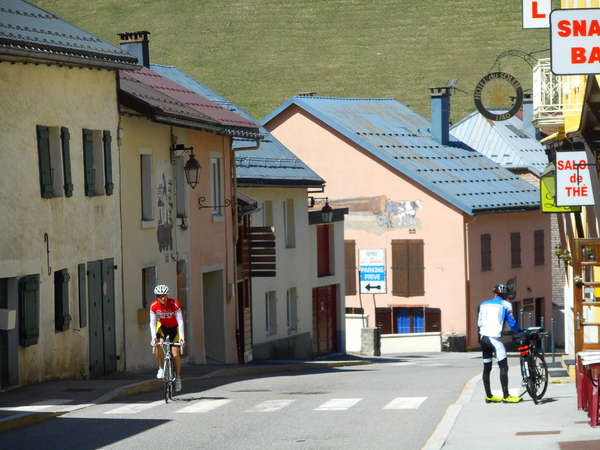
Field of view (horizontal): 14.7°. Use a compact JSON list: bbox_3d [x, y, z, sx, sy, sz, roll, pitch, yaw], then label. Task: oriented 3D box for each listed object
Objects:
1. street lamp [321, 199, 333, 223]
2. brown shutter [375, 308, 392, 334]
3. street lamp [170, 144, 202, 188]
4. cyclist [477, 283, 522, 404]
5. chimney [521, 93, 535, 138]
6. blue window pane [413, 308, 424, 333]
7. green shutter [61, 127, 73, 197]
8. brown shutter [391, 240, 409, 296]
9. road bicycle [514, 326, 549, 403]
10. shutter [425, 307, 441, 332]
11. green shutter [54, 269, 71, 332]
[{"bbox_3d":[0.808,-0.407,70.000,0.330,0.680,0.330,-1,1,14],"label":"street lamp"},{"bbox_3d":[2.775,3.191,77.200,0.620,0.950,0.060,-1,1,32],"label":"brown shutter"},{"bbox_3d":[-2.541,-1.299,52.000,0.720,1.000,0.400,-2,1,8],"label":"street lamp"},{"bbox_3d":[2.938,1.745,34.200,0.540,1.740,0.520,-1,2,37],"label":"cyclist"},{"bbox_3d":[9.130,-4.337,92.000,0.550,1.850,0.550,-1,1,32],"label":"chimney"},{"bbox_3d":[3.852,3.114,75.500,0.430,0.800,0.060,-1,1,26],"label":"blue window pane"},{"bbox_3d":[-4.288,-1.154,42.748,0.070,1.280,0.520,-2,1,10],"label":"green shutter"},{"bbox_3d":[3.453,1.502,80.200,0.620,1.900,0.050,-1,1,30],"label":"brown shutter"},{"bbox_3d":[3.445,2.051,33.900,0.550,1.070,1.650,-1,1,8],"label":"road bicycle"},{"bbox_3d":[4.530,3.453,79.400,0.610,1.220,0.050,-1,1,30],"label":"shutter"},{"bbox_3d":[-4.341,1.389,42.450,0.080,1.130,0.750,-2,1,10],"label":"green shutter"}]

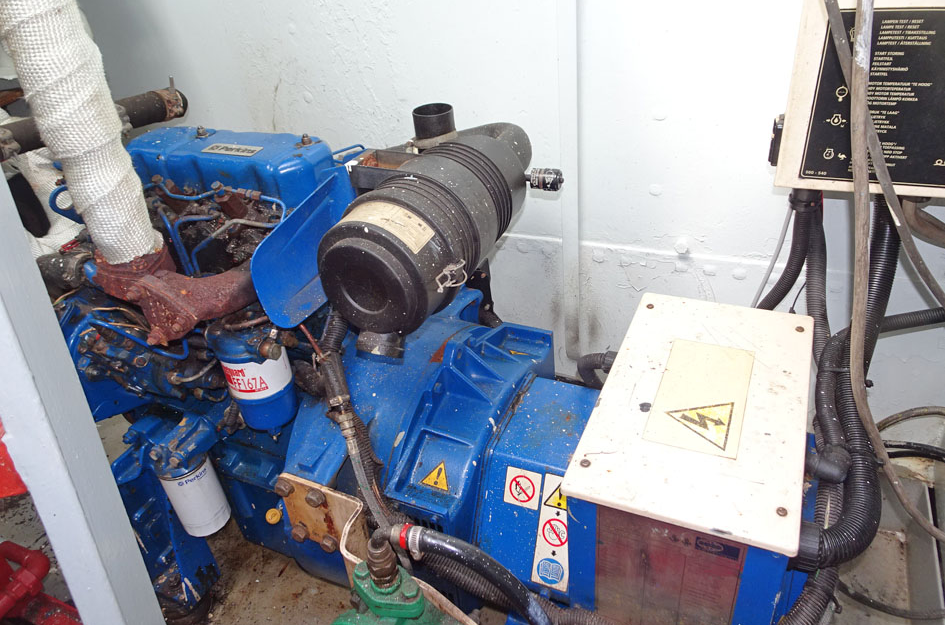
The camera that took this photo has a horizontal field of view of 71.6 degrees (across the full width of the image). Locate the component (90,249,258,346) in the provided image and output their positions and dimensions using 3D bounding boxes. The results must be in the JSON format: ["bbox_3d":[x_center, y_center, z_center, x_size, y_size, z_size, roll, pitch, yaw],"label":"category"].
[{"bbox_3d":[-0.383,-0.024,0.860,0.250,0.105,0.115,10,38,23],"label":"component"}]

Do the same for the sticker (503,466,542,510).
[{"bbox_3d":[0.070,0.246,0.914,0.050,0.052,0.002,10,9,23],"label":"sticker"}]

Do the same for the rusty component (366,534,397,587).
[{"bbox_3d":[-0.096,0.261,0.690,0.030,0.050,0.030,-5,34,3],"label":"rusty component"}]

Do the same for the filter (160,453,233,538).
[{"bbox_3d":[-0.533,0.345,1.265,0.088,0.158,0.088,10,38,23],"label":"filter"}]

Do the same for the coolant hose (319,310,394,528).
[{"bbox_3d":[-0.157,0.128,0.845,0.055,0.055,0.305,-13,63,-12],"label":"coolant hose"}]

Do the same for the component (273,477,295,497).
[{"bbox_3d":[-0.274,0.252,0.950,0.027,0.027,0.015,10,38,23],"label":"component"}]

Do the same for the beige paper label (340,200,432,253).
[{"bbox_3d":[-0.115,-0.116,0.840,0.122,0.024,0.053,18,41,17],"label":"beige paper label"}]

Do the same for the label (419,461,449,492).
[{"bbox_3d":[-0.045,0.217,0.879,0.042,0.002,0.036,10,70,23],"label":"label"}]

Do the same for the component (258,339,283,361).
[{"bbox_3d":[-0.277,0.051,0.895,0.028,0.028,0.034,-26,38,-25],"label":"component"}]

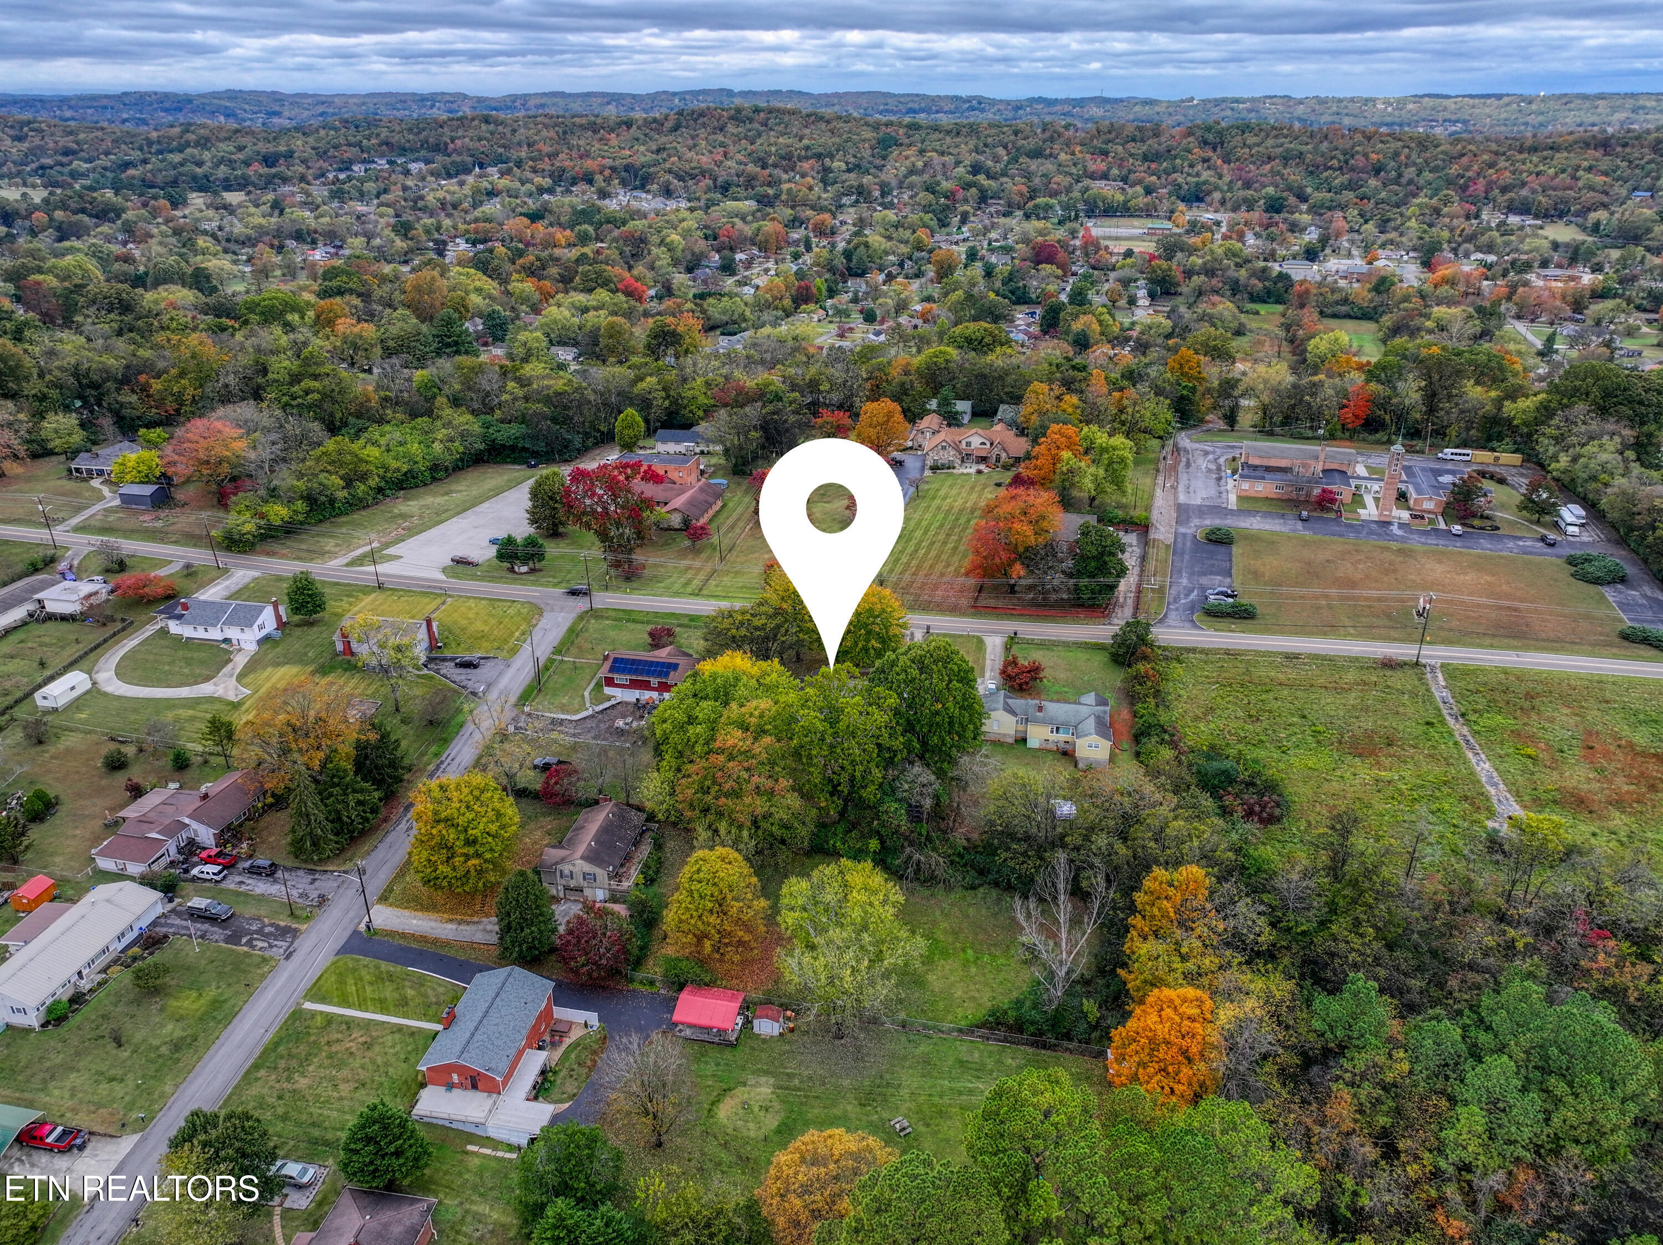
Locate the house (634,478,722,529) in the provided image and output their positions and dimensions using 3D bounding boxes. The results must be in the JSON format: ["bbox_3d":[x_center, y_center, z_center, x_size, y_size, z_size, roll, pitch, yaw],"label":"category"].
[{"bbox_3d":[-40.854,-29.278,282.627,24.039,5.100,23.025,5,25,10],"label":"house"}]

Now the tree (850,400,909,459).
[{"bbox_3d":[14.300,-55.015,325.803,15.400,15.800,15.400,0,25,0],"label":"tree"}]

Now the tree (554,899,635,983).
[{"bbox_3d":[-27.300,37.395,133.526,8.800,8.500,8.800,0,25,0],"label":"tree"}]

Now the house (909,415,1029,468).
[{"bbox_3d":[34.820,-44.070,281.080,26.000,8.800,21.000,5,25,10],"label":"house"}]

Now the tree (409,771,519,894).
[{"bbox_3d":[-45.880,26.900,144.410,13.120,17.160,13.120,0,25,0],"label":"tree"}]

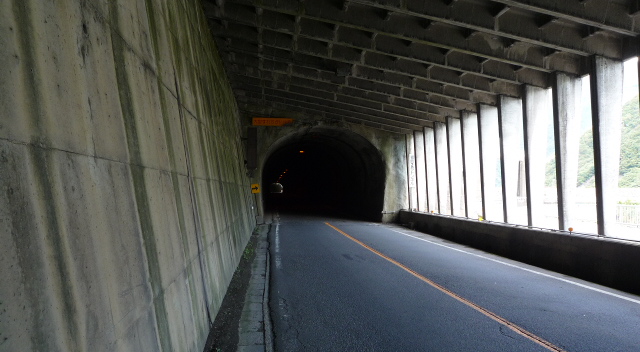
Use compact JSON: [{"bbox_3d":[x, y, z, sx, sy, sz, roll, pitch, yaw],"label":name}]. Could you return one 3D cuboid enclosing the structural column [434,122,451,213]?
[{"bbox_3d":[4.614,-0.296,19.449,0.540,3.471,0.212,0,-2,-6],"label":"structural column"}]

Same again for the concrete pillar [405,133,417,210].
[{"bbox_3d":[4.218,-0.175,23.533,0.540,3.471,0.212,0,-2,-6],"label":"concrete pillar"}]

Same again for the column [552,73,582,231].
[{"bbox_3d":[5.406,-0.537,11.282,0.540,3.471,0.212,0,-2,-6],"label":"column"}]

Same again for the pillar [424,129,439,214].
[{"bbox_3d":[4.482,-0.255,20.811,0.540,3.471,0.212,0,-2,-6],"label":"pillar"}]

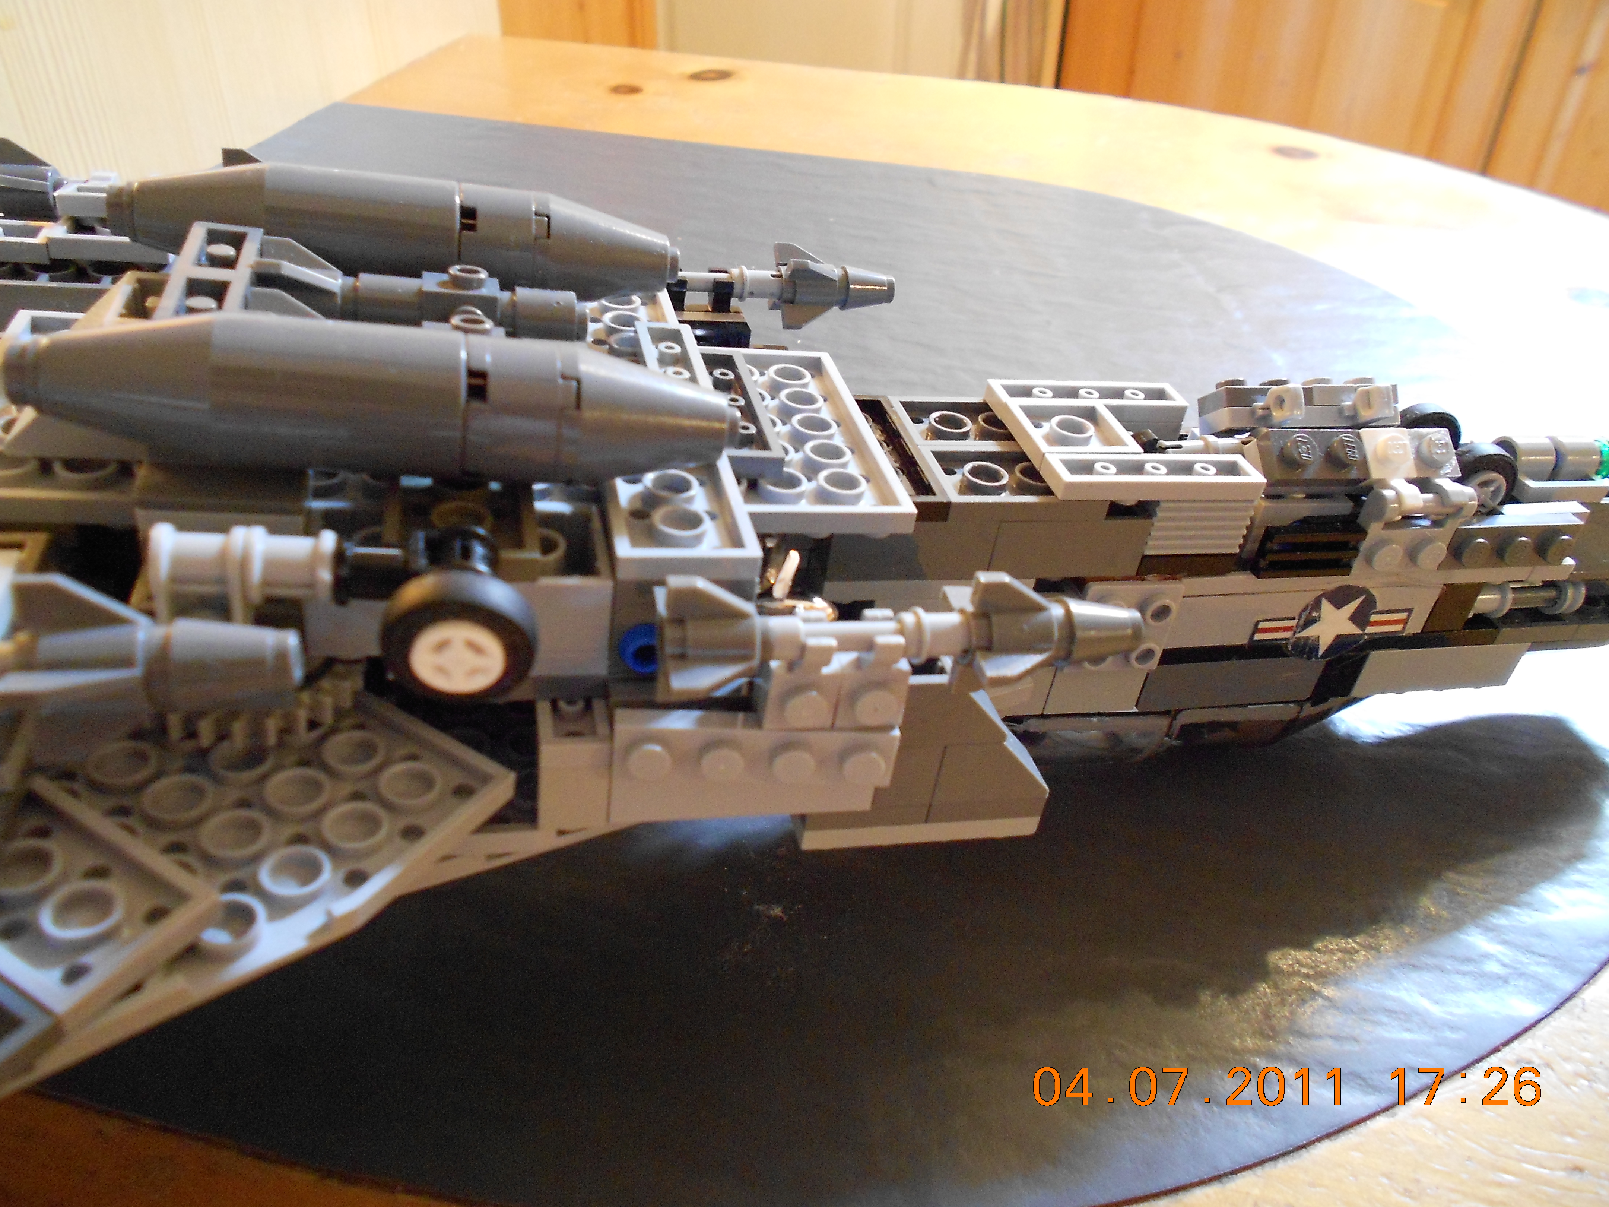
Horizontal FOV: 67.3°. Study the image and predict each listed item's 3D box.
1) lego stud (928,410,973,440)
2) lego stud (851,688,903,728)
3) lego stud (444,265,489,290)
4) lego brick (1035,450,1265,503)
[{"bbox_3d":[0.022,-0.026,0.184,0.006,0.002,0.006,-1,36,-15],"label":"lego stud"},{"bbox_3d":[0.008,0.011,0.133,0.005,0.005,0.002,2,31,-10],"label":"lego stud"},{"bbox_3d":[-0.044,-0.042,0.157,0.005,0.002,0.005,-1,35,-14],"label":"lego stud"},{"bbox_3d":[0.051,-0.018,0.175,0.032,0.003,0.008,-1,35,-14],"label":"lego brick"}]

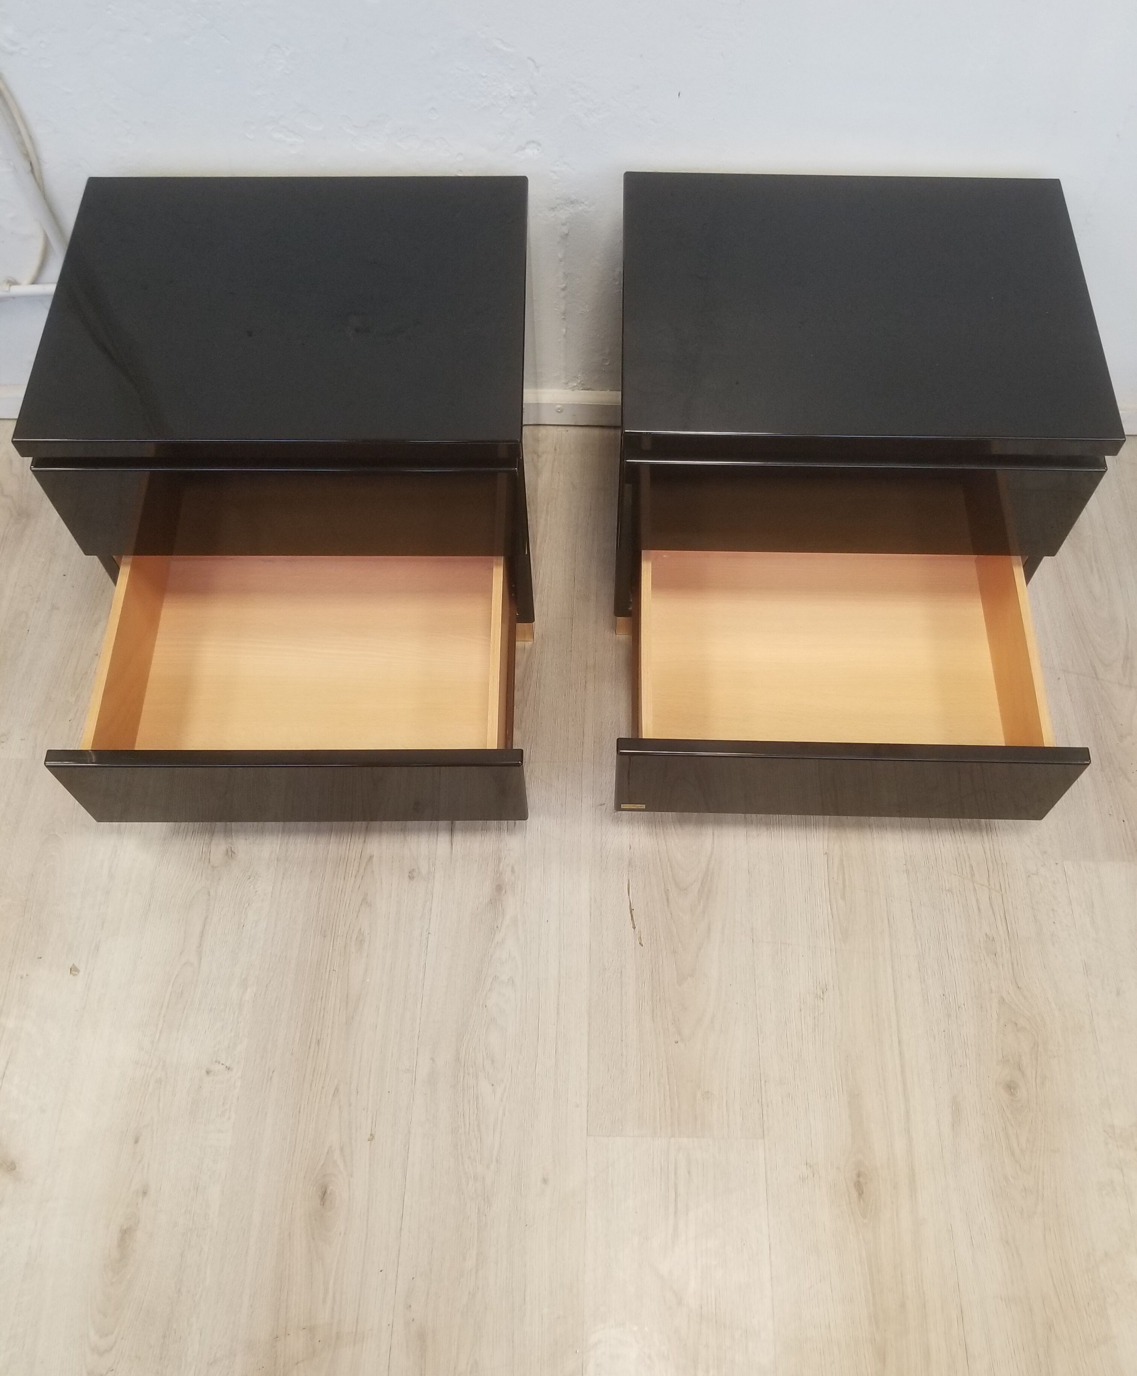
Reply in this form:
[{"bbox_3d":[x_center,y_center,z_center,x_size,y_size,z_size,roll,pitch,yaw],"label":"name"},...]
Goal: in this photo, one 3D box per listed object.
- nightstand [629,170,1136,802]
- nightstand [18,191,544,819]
[{"bbox_3d":[0.316,-0.215,1.381,0.515,0.428,0.660,1,62,0],"label":"nightstand"},{"bbox_3d":[-0.306,-0.209,1.376,0.515,0.428,0.662,0,62,0],"label":"nightstand"}]

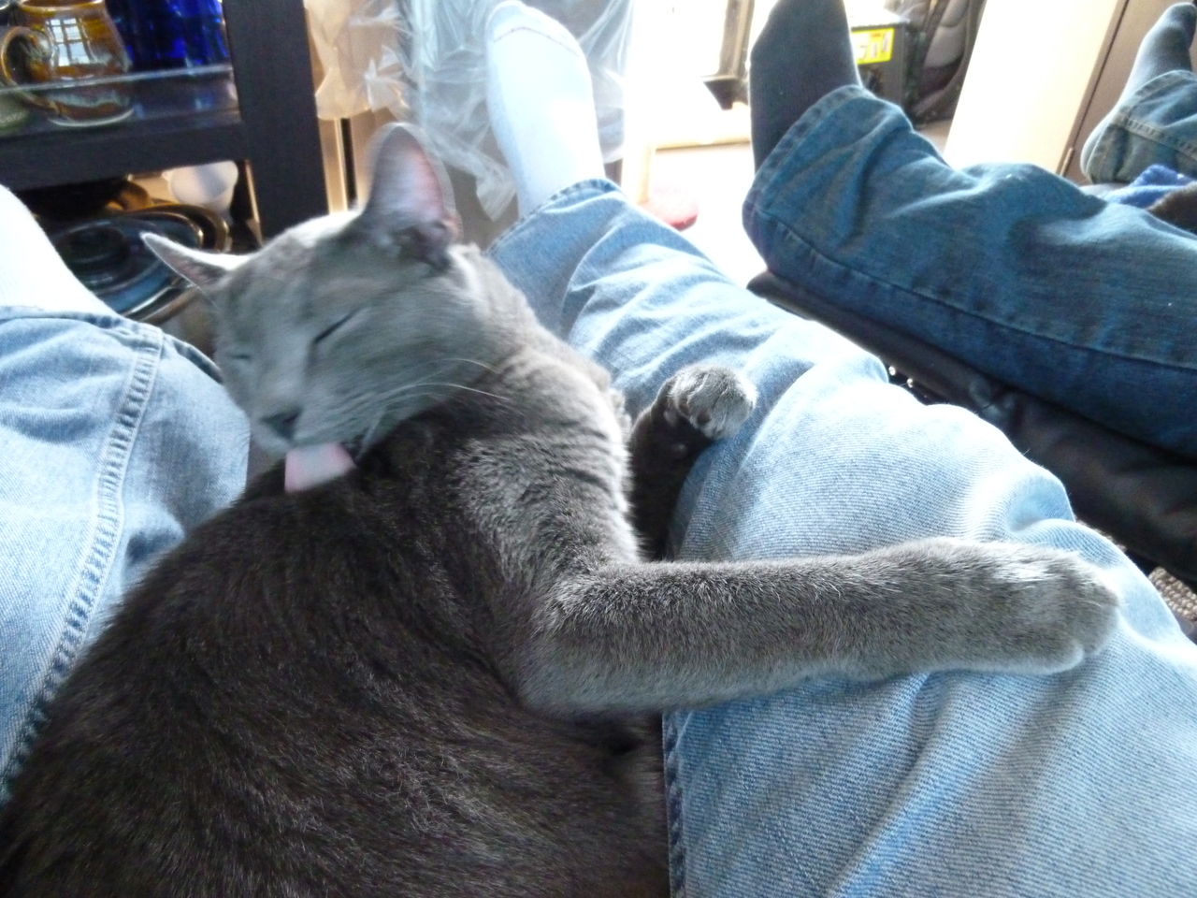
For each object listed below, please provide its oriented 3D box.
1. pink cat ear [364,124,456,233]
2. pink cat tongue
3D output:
[{"bbox_3d":[-0.089,-0.128,0.410,0.041,0.053,0.025,-5,-5,-14],"label":"pink cat ear"},{"bbox_3d":[-0.122,0.008,0.378,0.027,0.012,0.019,4,31,12],"label":"pink cat tongue"}]

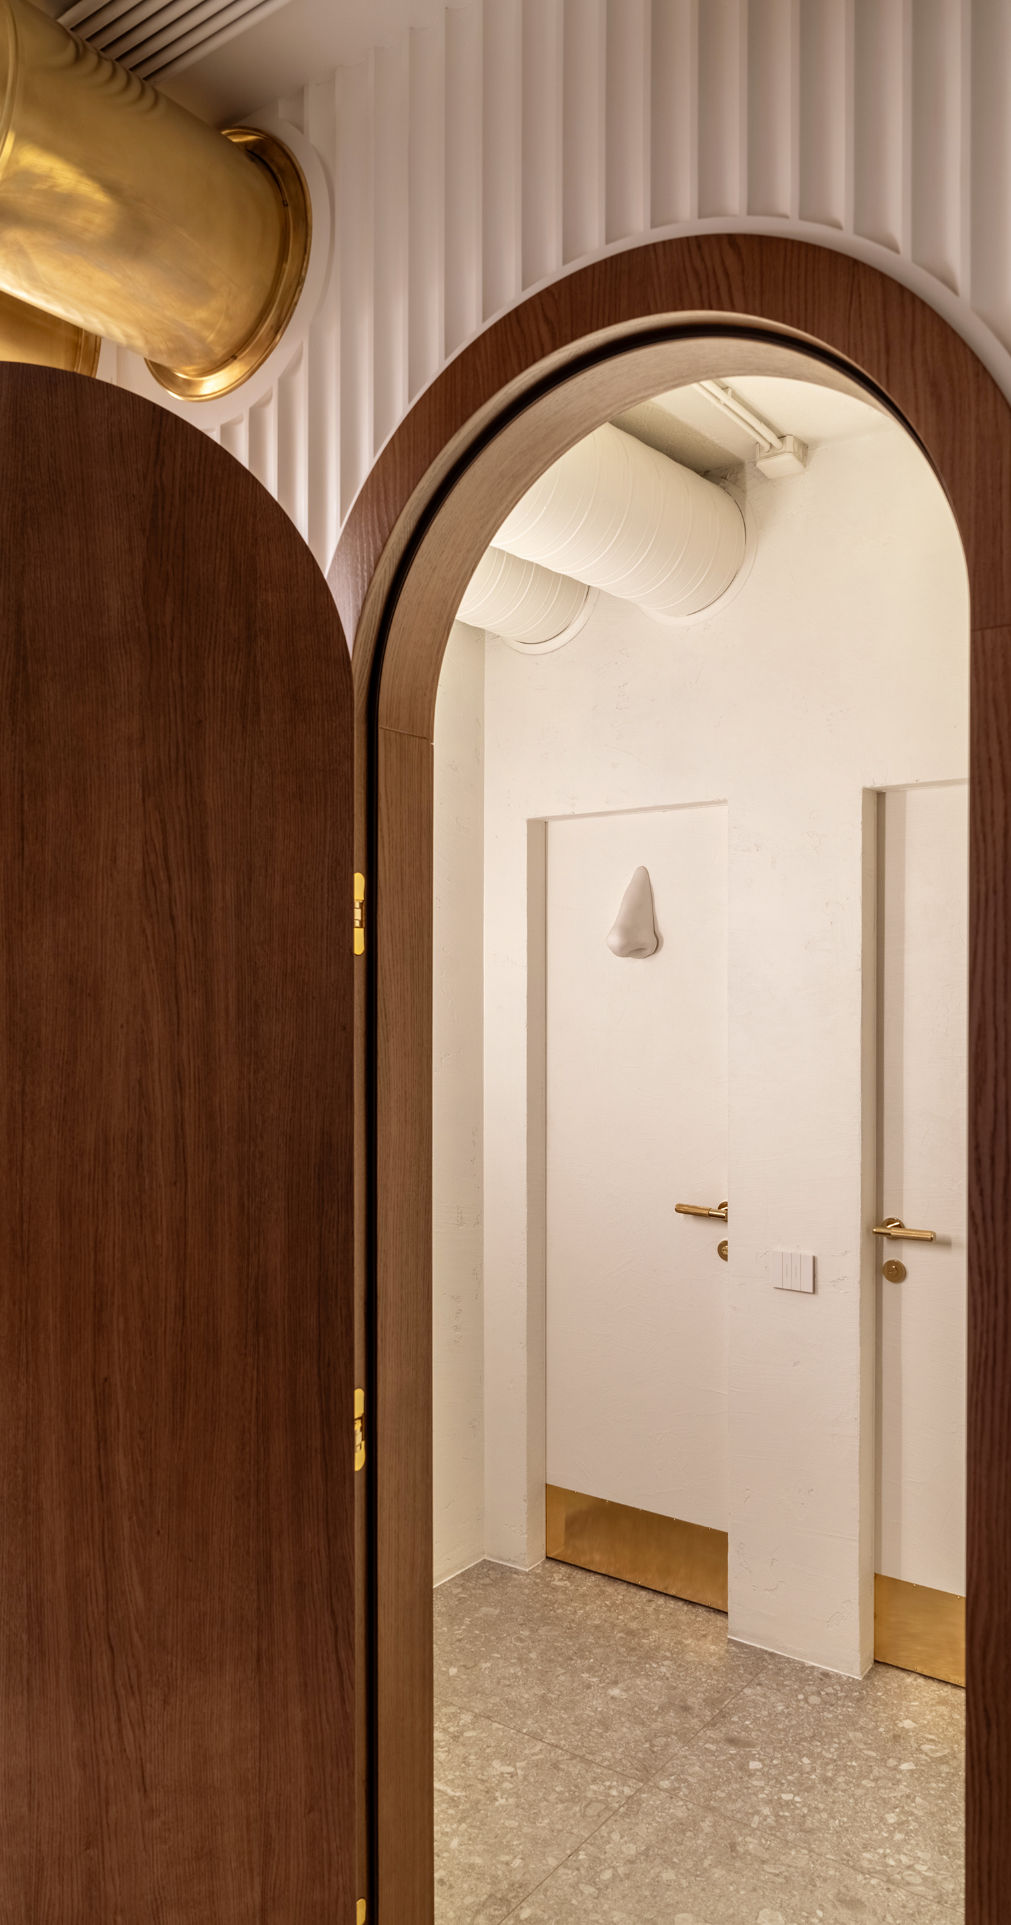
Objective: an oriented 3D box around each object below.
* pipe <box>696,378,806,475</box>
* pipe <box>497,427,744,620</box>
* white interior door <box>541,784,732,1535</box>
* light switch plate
[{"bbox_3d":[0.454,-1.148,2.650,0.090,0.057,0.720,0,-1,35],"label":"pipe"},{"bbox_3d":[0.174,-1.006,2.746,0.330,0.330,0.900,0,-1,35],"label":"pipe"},{"bbox_3d":[0.362,0.604,3.283,0.590,1.950,0.045,0,-1,35],"label":"white interior door"},{"bbox_3d":[0.657,0.707,2.929,0.094,0.084,0.012,0,-1,35],"label":"light switch plate"}]

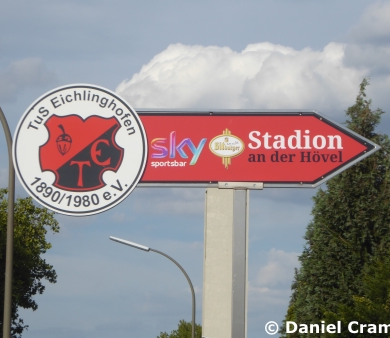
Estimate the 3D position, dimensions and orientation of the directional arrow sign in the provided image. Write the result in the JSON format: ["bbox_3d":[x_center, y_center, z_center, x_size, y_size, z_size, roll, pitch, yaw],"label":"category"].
[{"bbox_3d":[0.343,-0.112,11.520,1.350,0.425,0.060,0,-10,3],"label":"directional arrow sign"}]

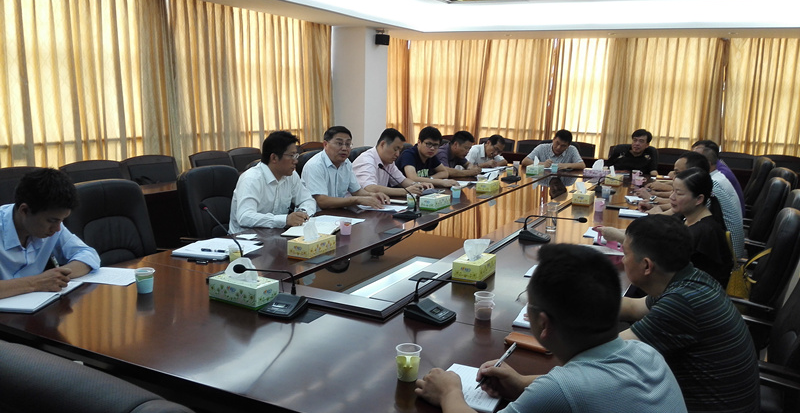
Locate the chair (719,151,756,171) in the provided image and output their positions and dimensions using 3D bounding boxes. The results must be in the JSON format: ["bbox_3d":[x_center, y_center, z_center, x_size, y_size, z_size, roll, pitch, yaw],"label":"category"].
[{"bbox_3d":[4.088,-0.213,7.444,0.580,0.960,0.600,7,12,28],"label":"chair"}]

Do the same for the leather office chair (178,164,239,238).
[{"bbox_3d":[-1.018,0.317,3.724,0.700,1.110,0.640,11,15,42],"label":"leather office chair"}]

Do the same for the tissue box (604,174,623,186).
[{"bbox_3d":[1.866,-0.227,5.161,0.115,0.072,0.220,6,12,27],"label":"tissue box"}]

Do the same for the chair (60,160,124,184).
[{"bbox_3d":[-2.580,0.060,5.333,0.600,0.960,0.580,7,12,28],"label":"chair"}]

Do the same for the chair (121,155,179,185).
[{"bbox_3d":[-2.056,0.016,5.329,0.600,0.960,0.580,7,12,28],"label":"chair"}]

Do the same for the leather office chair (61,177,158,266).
[{"bbox_3d":[-1.346,0.429,3.104,0.700,1.110,0.640,8,13,33],"label":"leather office chair"}]

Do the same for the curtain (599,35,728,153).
[{"bbox_3d":[3.639,-1.158,8.406,1.586,2.368,0.150,7,12,28],"label":"curtain"}]

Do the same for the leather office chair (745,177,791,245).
[{"bbox_3d":[2.095,0.335,3.912,0.700,1.110,0.640,7,12,28],"label":"leather office chair"}]

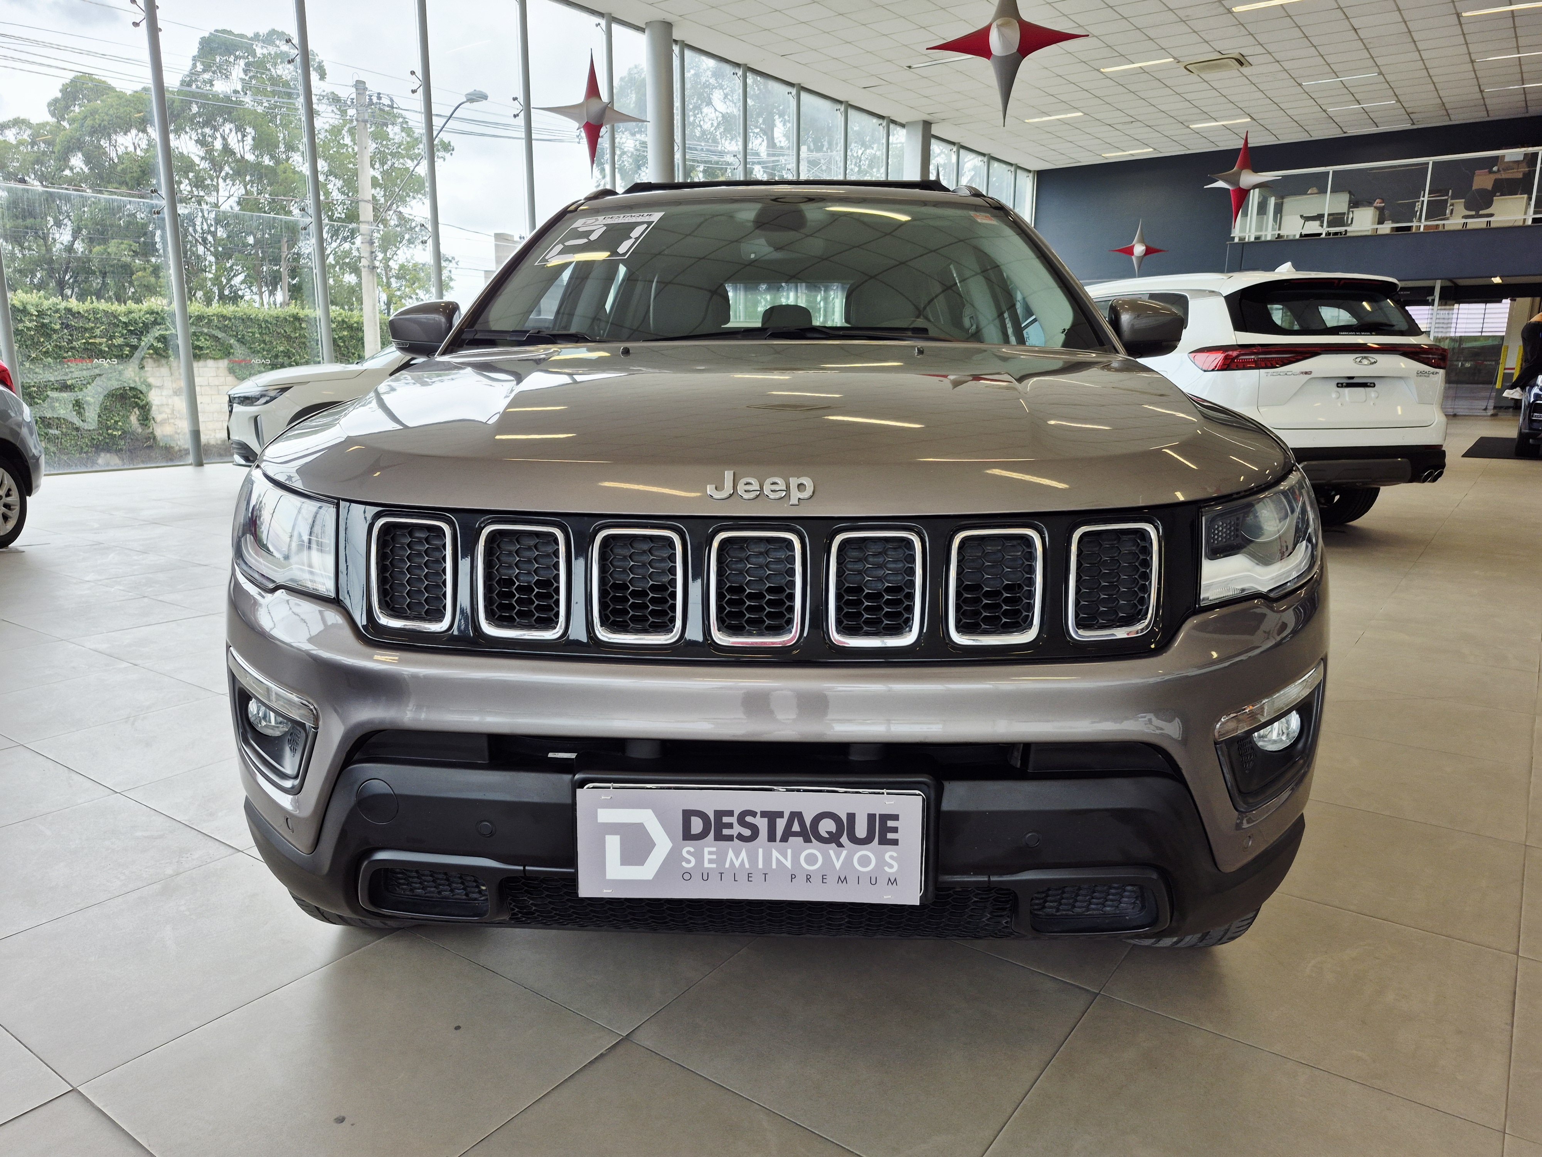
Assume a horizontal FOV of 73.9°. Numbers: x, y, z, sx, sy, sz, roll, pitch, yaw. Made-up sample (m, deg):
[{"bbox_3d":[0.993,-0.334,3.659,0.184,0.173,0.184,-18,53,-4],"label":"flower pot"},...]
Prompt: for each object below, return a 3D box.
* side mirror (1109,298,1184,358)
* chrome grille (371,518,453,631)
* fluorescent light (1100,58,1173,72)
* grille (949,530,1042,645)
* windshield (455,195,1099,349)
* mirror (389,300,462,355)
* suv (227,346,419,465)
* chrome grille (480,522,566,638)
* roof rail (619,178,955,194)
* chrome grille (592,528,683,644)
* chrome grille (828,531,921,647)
[{"bbox_3d":[0.925,-0.630,2.575,0.220,0.150,0.160,0,11,2],"label":"side mirror"},{"bbox_3d":[-0.438,-0.005,1.250,0.107,0.136,0.042,2,7,12],"label":"chrome grille"},{"bbox_3d":[6.316,-8.842,17.703,1.210,0.070,0.140,8,14,35],"label":"fluorescent light"},{"bbox_3d":[0.272,0.008,1.239,0.115,0.141,0.045,-1,11,-5],"label":"grille"},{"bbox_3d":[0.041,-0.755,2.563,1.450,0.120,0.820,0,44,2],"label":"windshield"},{"bbox_3d":[-0.873,-0.643,2.640,0.220,0.150,0.160,0,11,2],"label":"mirror"},{"bbox_3d":[-3.517,-2.035,11.312,4.450,1.700,1.840,-6,13,-26],"label":"suv"},{"bbox_3d":[-0.306,0.003,1.259,0.115,0.141,0.045,2,11,9],"label":"chrome grille"},{"bbox_3d":[0.047,-1.187,3.090,1.020,0.050,0.090,0,11,2],"label":"roof rail"},{"bbox_3d":[-0.158,0.009,1.212,0.107,0.136,0.040,1,7,4],"label":"chrome grille"},{"bbox_3d":[0.122,0.012,1.203,0.108,0.136,0.040,0,6,0],"label":"chrome grille"}]

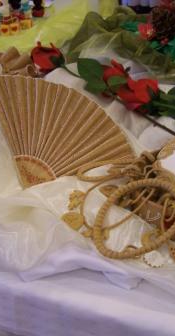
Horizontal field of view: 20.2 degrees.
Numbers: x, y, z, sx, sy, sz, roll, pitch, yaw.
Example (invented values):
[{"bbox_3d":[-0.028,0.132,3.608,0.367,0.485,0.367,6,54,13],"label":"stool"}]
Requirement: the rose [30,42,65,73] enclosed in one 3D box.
[{"bbox_3d":[-0.081,-0.223,1.000,0.067,0.060,0.060,1,29,5],"label":"rose"}]

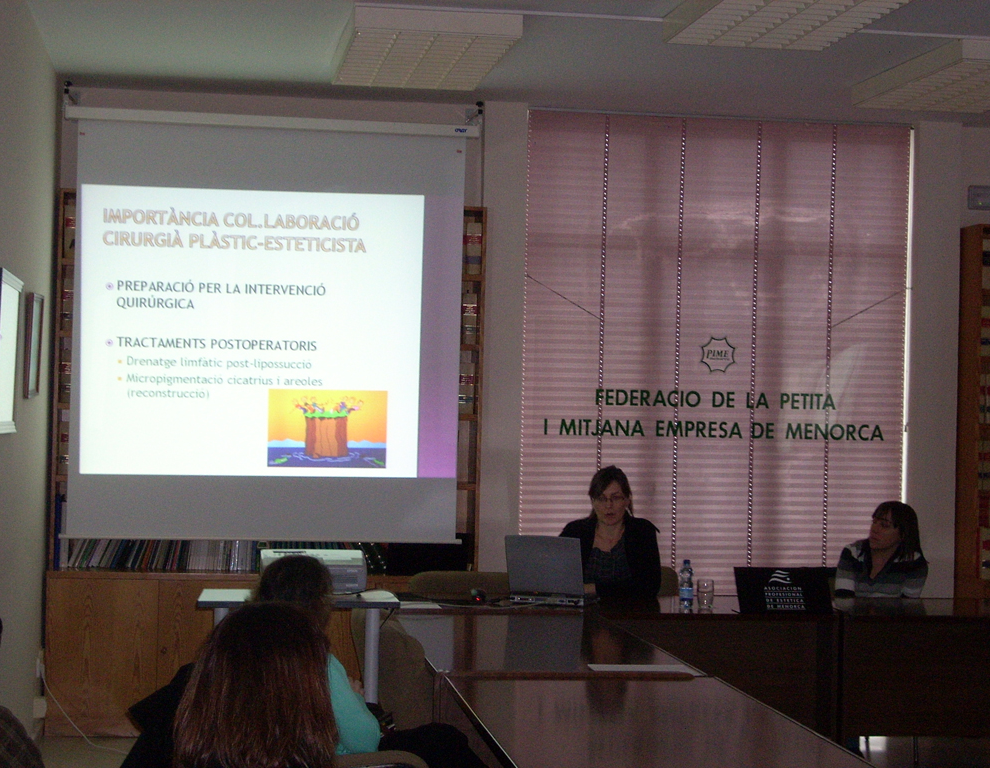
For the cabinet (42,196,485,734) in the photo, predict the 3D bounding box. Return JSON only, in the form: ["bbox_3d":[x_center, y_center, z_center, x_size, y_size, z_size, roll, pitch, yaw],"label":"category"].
[{"bbox_3d":[-1.049,0.376,8.916,1.940,2.446,0.330,1,-1,-9],"label":"cabinet"}]

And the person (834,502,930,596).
[{"bbox_3d":[1.662,1.085,8.349,0.470,1.142,0.720,1,-1,18],"label":"person"}]

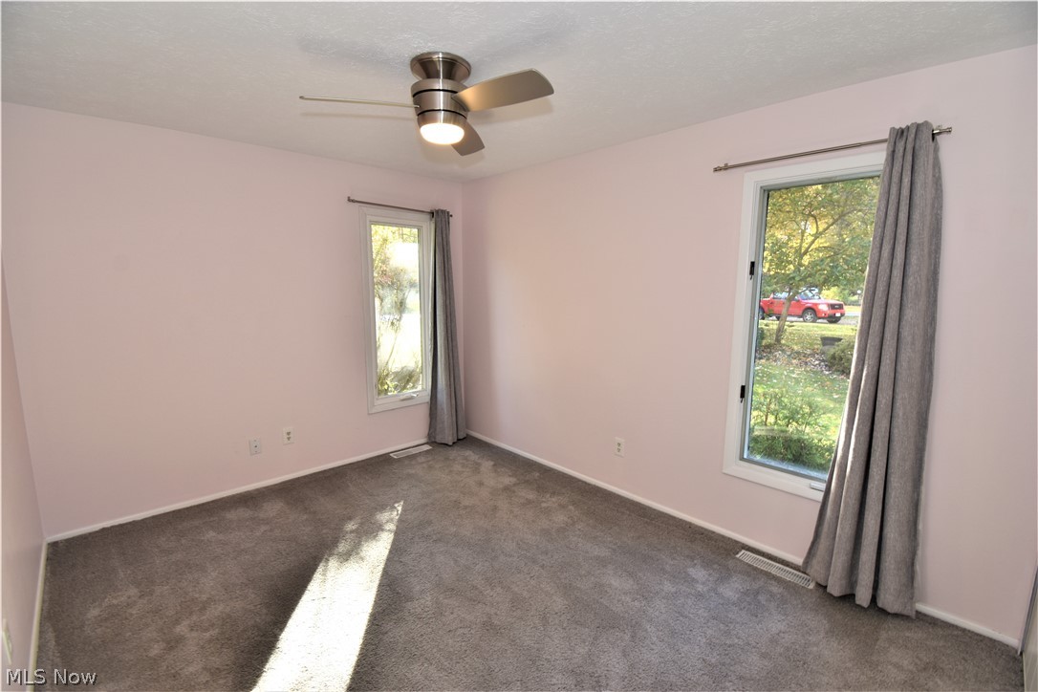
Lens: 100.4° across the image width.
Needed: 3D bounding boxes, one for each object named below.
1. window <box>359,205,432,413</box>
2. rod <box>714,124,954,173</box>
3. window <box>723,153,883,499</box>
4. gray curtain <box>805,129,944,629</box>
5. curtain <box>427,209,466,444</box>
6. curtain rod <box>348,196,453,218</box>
[{"bbox_3d":[-1.024,-0.291,3.729,0.650,1.675,0.089,-7,11,-39],"label":"window"},{"bbox_3d":[1.431,-0.926,2.085,0.936,0.044,0.094,9,12,43],"label":"rod"},{"bbox_3d":[1.474,-0.060,2.263,0.650,1.706,0.089,9,12,43],"label":"window"},{"bbox_3d":[1.653,0.147,1.966,0.453,2.187,0.153,9,12,43],"label":"gray curtain"},{"bbox_3d":[-0.639,-0.139,3.928,0.404,2.128,0.148,-7,11,-39],"label":"curtain"},{"bbox_3d":[-0.952,-1.140,3.567,0.913,0.044,0.094,-7,11,-39],"label":"curtain rod"}]

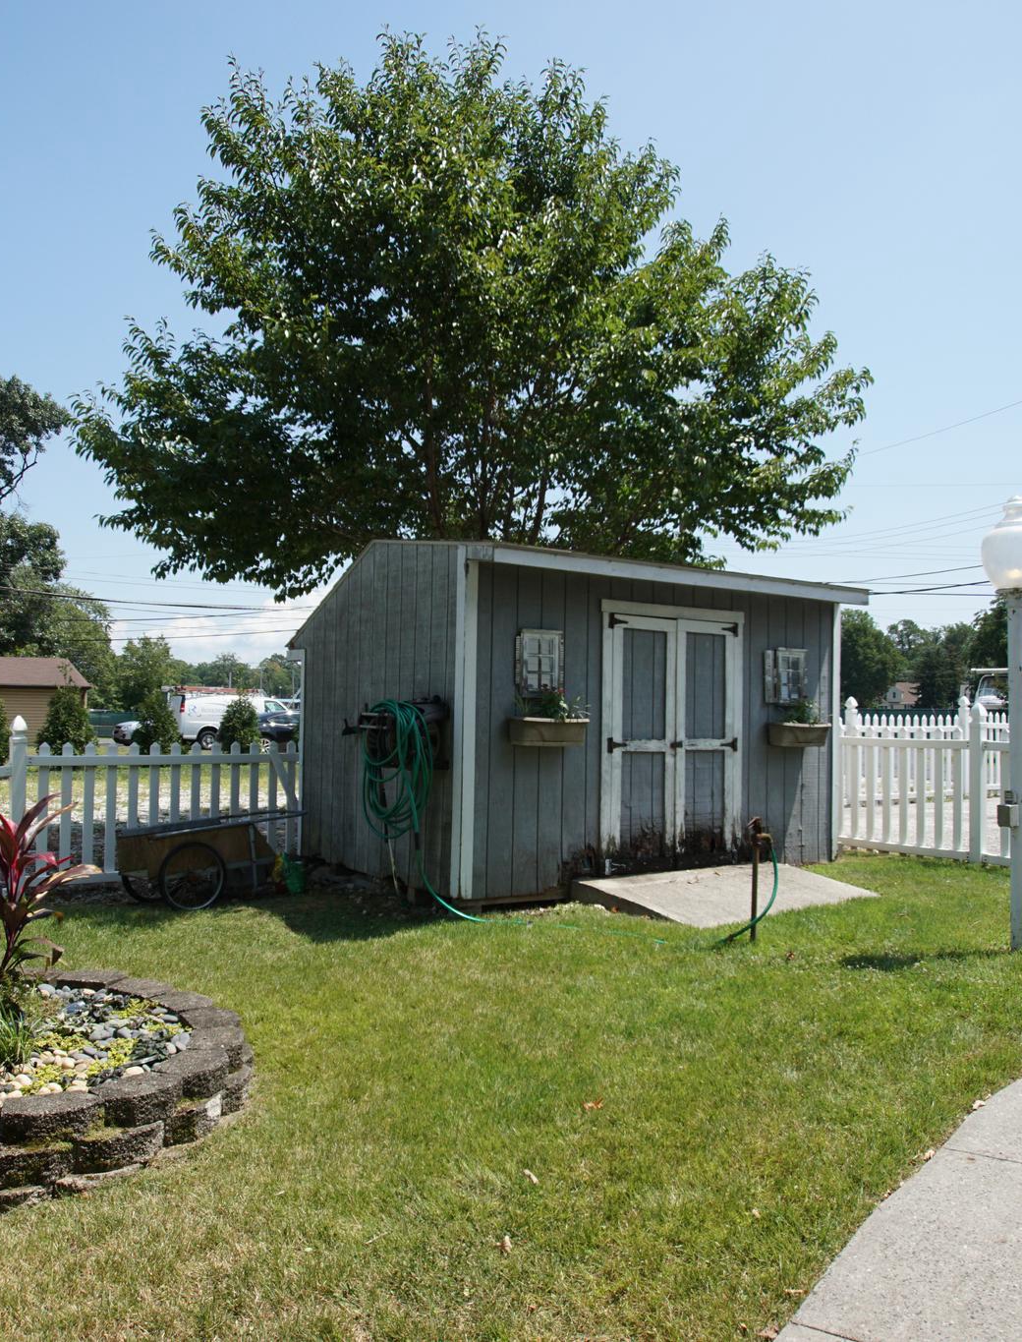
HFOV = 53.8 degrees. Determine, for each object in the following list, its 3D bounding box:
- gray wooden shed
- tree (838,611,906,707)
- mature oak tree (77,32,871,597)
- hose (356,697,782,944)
[{"bbox_3d":[0.559,0.360,8.393,3.850,2.500,2.720,1,-1,-35],"label":"gray wooden shed"},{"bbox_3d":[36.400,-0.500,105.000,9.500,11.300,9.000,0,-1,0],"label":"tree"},{"bbox_3d":[-0.350,-2.700,11.300,8.500,8.800,8.200,0,-1,0],"label":"mature oak tree"},{"bbox_3d":[0.240,0.840,6.000,2.600,1.330,0.500,0,-1,24],"label":"hose"}]

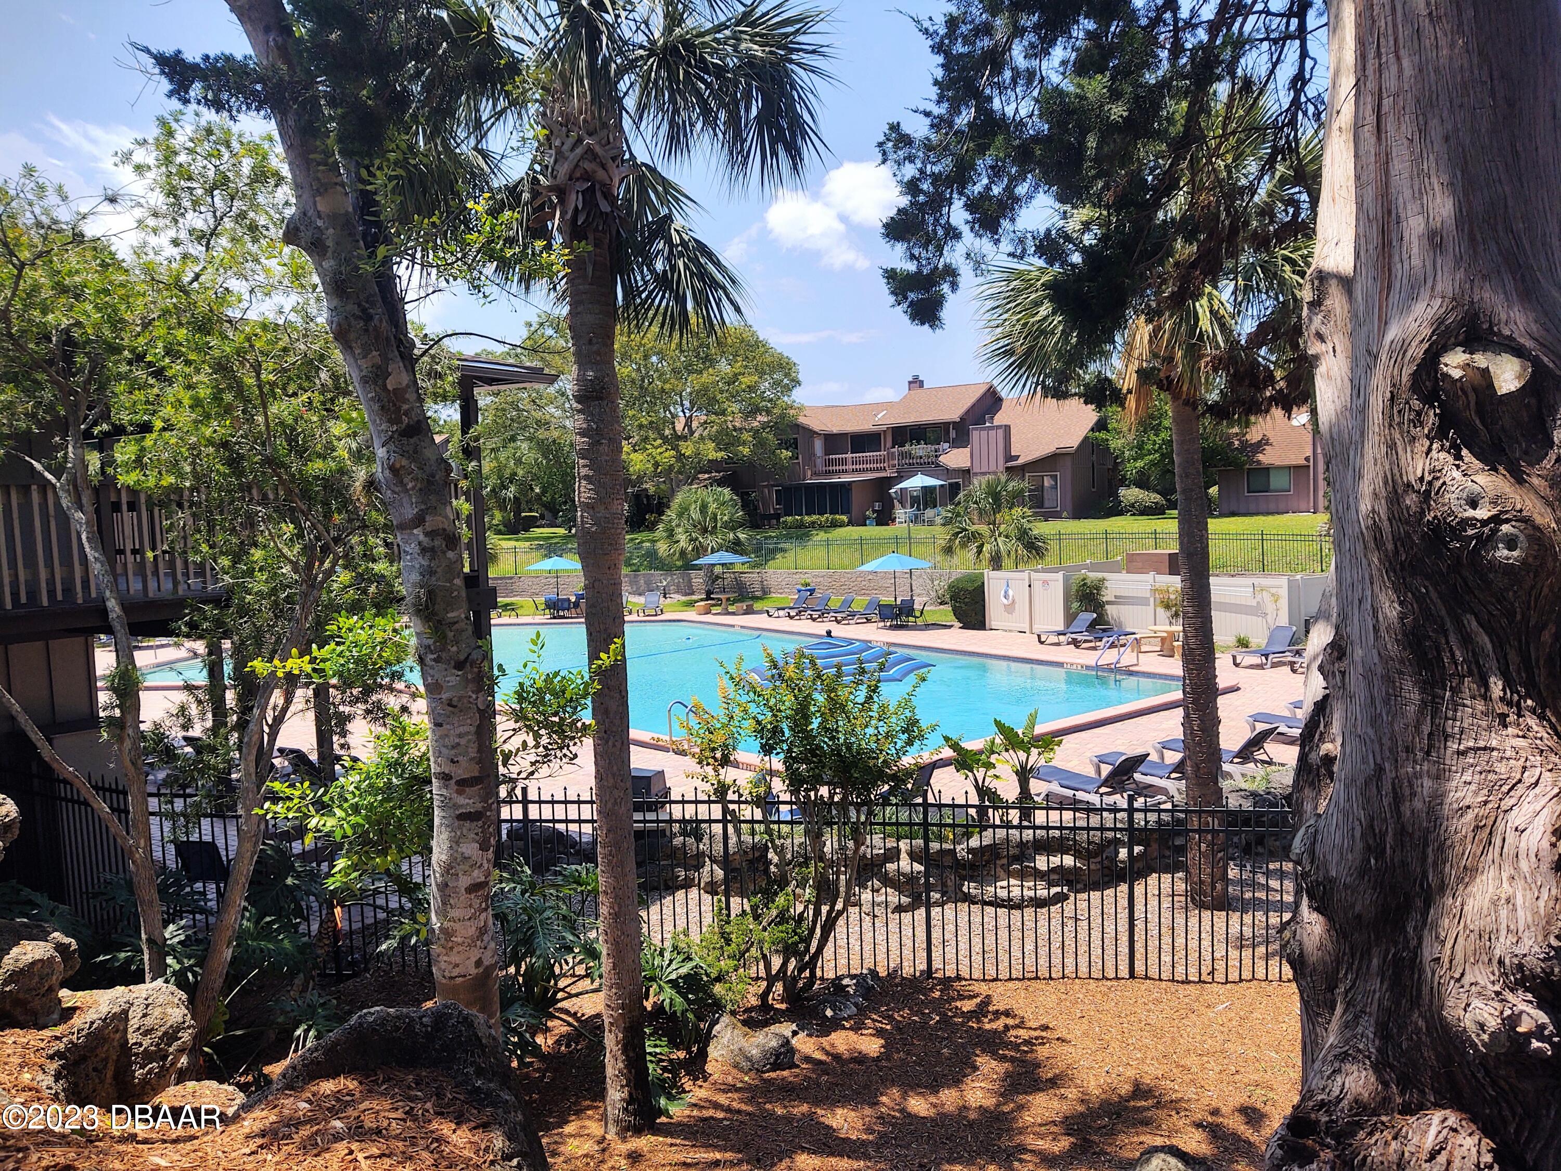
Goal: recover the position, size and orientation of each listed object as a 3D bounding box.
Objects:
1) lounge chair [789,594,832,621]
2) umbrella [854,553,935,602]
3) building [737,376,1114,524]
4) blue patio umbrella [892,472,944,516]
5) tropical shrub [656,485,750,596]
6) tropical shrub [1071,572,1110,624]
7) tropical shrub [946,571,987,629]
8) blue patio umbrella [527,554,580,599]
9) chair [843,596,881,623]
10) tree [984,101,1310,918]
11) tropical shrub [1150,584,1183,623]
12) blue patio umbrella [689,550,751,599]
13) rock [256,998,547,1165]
[{"bbox_3d":[1.064,0.791,45.183,1.750,0.880,0.700,-6,6,-40],"label":"lounge chair"},{"bbox_3d":[3.890,0.159,41.391,2.600,2.561,2.600,-2,5,0],"label":"umbrella"},{"bbox_3d":[8.449,-7.607,70.000,19.500,7.900,10.500,0,5,27],"label":"building"},{"bbox_3d":[6.863,-4.357,60.000,2.720,2.450,2.720,-2,5,0],"label":"blue patio umbrella"},{"bbox_3d":[-3.211,-1.824,51.300,3.900,4.800,3.900,-2,5,0],"label":"tropical shrub"},{"bbox_3d":[9.939,0.529,39.022,1.220,1.847,1.150,-2,5,0],"label":"tropical shrub"},{"bbox_3d":[6.310,0.481,40.000,1.700,1.880,1.700,-2,5,0],"label":"tropical shrub"},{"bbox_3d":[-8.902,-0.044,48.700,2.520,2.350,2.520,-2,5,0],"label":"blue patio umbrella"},{"bbox_3d":[2.709,0.910,43.211,1.750,0.880,0.700,-6,6,-40],"label":"chair"},{"bbox_3d":[4.153,-0.771,12.639,4.100,8.491,4.100,-2,5,0],"label":"tree"},{"bbox_3d":[11.913,0.757,37.232,1.120,1.594,1.050,-2,5,0],"label":"tropical shrub"},{"bbox_3d":[-2.341,-0.219,48.500,2.500,2.350,2.500,-2,5,0],"label":"blue patio umbrella"},{"bbox_3d":[-1.127,1.487,3.600,0.840,0.420,0.500,-3,5,-14],"label":"rock"}]

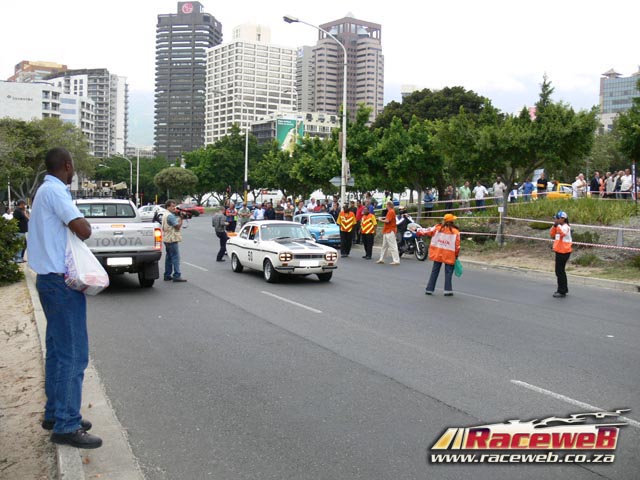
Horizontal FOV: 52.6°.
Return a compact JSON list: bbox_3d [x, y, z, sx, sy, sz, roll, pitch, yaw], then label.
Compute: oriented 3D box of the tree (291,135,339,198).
[{"bbox_3d":[-0.335,-3.250,38.159,3.600,5.900,3.600,0,3,0],"label":"tree"}]

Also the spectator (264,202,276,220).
[{"bbox_3d":[-2.105,-0.703,27.247,0.520,1.750,0.330,1,3,6],"label":"spectator"}]

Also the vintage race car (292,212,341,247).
[{"bbox_3d":[-0.243,-0.242,24.685,1.500,1.420,3.950,-1,3,-25],"label":"vintage race car"}]

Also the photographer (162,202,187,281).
[{"bbox_3d":[-3.238,0.011,14.449,0.520,1.800,0.540,2,3,15],"label":"photographer"}]

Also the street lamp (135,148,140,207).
[{"bbox_3d":[-19.829,-6.255,70.215,0.500,7.300,0.350,0,4,-25],"label":"street lamp"}]

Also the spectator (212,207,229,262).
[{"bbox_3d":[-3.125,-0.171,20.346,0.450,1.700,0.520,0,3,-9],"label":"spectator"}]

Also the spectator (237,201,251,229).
[{"bbox_3d":[-3.603,-0.904,31.048,0.530,1.750,0.370,0,3,-6],"label":"spectator"}]

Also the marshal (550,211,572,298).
[{"bbox_3d":[4.646,0.256,12.450,0.420,1.640,0.460,1,3,15],"label":"marshal"}]

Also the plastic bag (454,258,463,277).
[{"bbox_3d":[2.831,0.571,13.200,0.190,0.380,0.160,1,3,0],"label":"plastic bag"}]

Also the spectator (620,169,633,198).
[{"bbox_3d":[11.368,-1.769,24.000,0.500,1.750,0.360,3,4,40],"label":"spectator"}]

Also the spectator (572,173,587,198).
[{"bbox_3d":[11.485,-2.060,28.548,0.400,1.740,0.520,3,4,30],"label":"spectator"}]

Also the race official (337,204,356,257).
[{"bbox_3d":[0.836,-0.306,21.347,0.550,1.760,0.340,0,3,3],"label":"race official"}]

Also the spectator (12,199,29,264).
[{"bbox_3d":[-8.292,-0.247,17.952,0.480,1.750,0.520,0,4,-22],"label":"spectator"}]

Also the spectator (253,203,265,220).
[{"bbox_3d":[-2.933,-0.880,31.048,0.520,1.740,0.360,1,3,-3],"label":"spectator"}]

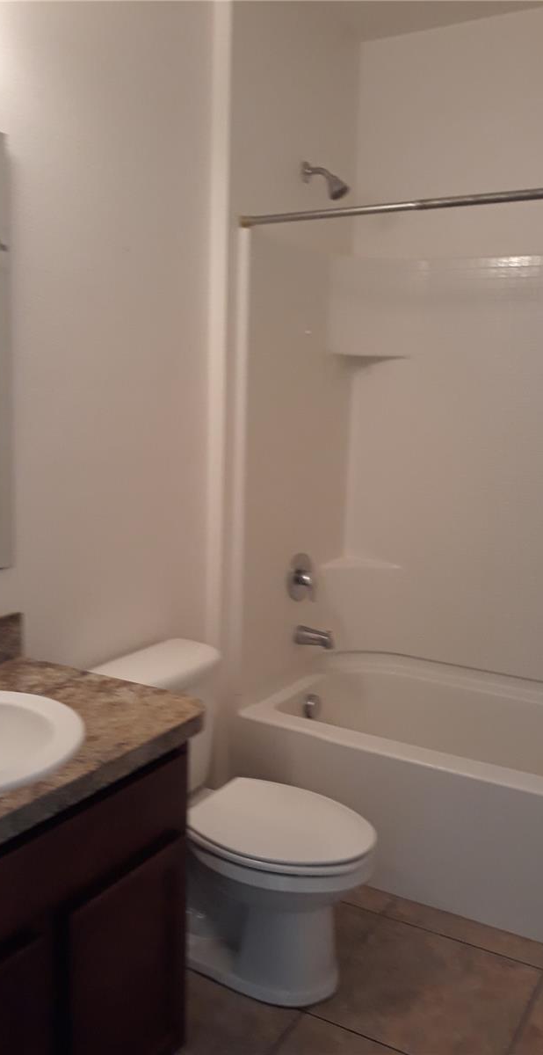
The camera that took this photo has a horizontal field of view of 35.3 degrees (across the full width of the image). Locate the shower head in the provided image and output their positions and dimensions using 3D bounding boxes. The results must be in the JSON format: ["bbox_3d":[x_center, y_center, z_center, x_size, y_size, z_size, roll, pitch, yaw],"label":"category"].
[{"bbox_3d":[0.181,-1.132,2.789,0.158,0.129,0.066,6,9,30],"label":"shower head"}]

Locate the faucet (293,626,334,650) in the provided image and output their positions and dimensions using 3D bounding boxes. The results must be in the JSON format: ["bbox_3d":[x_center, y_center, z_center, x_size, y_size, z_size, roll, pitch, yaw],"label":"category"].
[{"bbox_3d":[0.155,0.387,2.996,0.142,0.065,0.060,6,9,30],"label":"faucet"}]

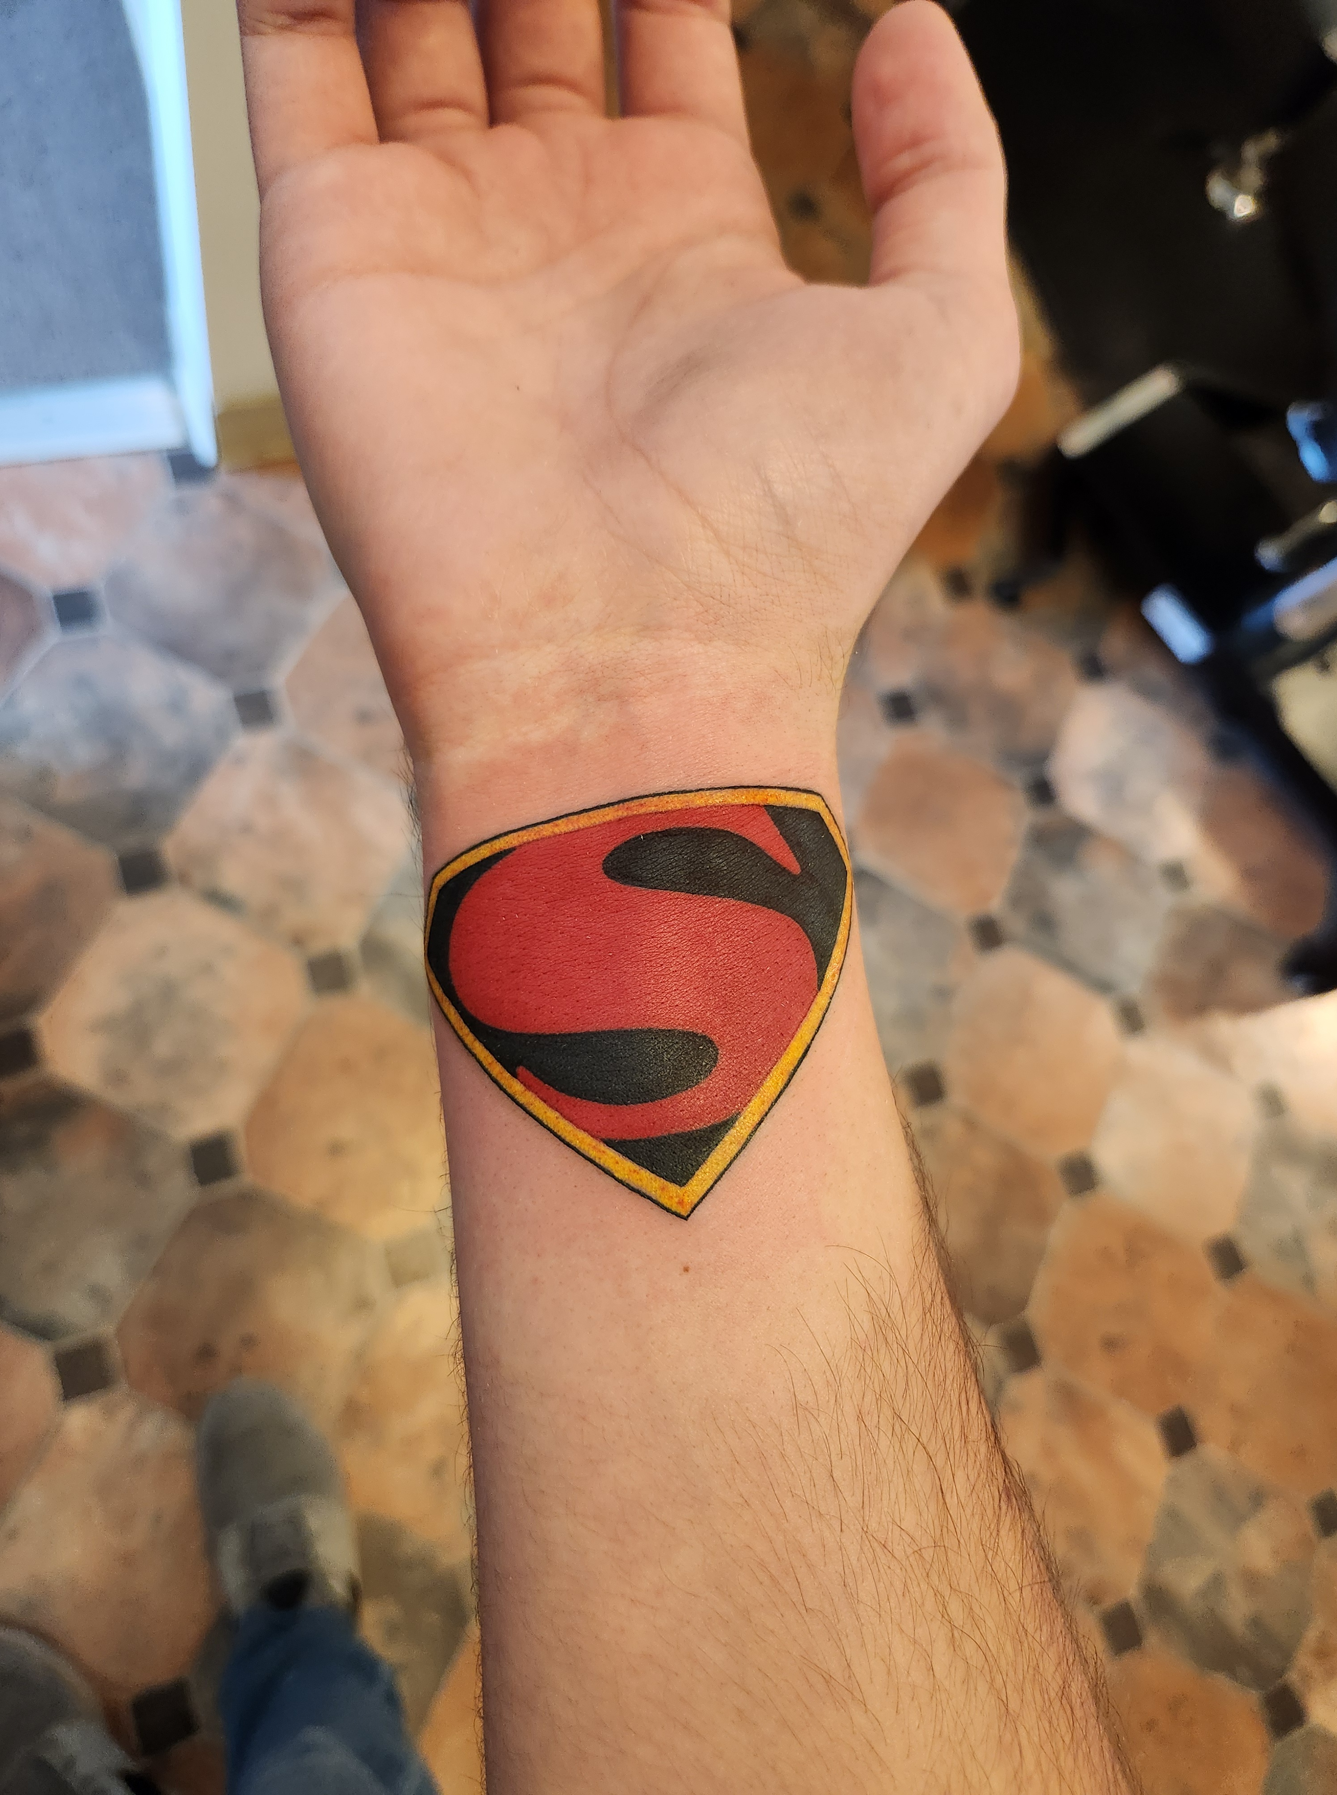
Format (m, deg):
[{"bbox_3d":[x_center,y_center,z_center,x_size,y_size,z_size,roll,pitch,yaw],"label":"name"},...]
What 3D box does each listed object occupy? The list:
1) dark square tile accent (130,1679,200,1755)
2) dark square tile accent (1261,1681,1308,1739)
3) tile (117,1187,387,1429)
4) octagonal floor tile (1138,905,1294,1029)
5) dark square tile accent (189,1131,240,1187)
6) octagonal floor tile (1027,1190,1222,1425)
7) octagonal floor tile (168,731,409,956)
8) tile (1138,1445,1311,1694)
[{"bbox_3d":[-0.411,0.668,0.972,0.040,0.010,0.040,-15,79,-19],"label":"dark square tile accent"},{"bbox_3d":[0.648,0.865,1.262,0.041,0.010,0.041,-15,79,-19],"label":"dark square tile accent"},{"bbox_3d":[-0.380,0.381,1.094,0.196,0.010,0.196,30,69,-6],"label":"tile"},{"bbox_3d":[0.664,0.103,1.436,0.193,0.010,0.193,30,69,-6],"label":"octagonal floor tile"},{"bbox_3d":[-0.426,0.246,1.120,0.037,0.010,0.037,-15,79,-19],"label":"dark square tile accent"},{"bbox_3d":[0.505,0.446,1.325,0.196,0.010,0.196,30,69,-6],"label":"octagonal floor tile"},{"bbox_3d":[-0.372,-0.058,1.192,0.193,0.010,0.193,30,69,-6],"label":"octagonal floor tile"},{"bbox_3d":[0.579,0.698,1.240,0.193,0.010,0.193,30,69,-6],"label":"tile"}]

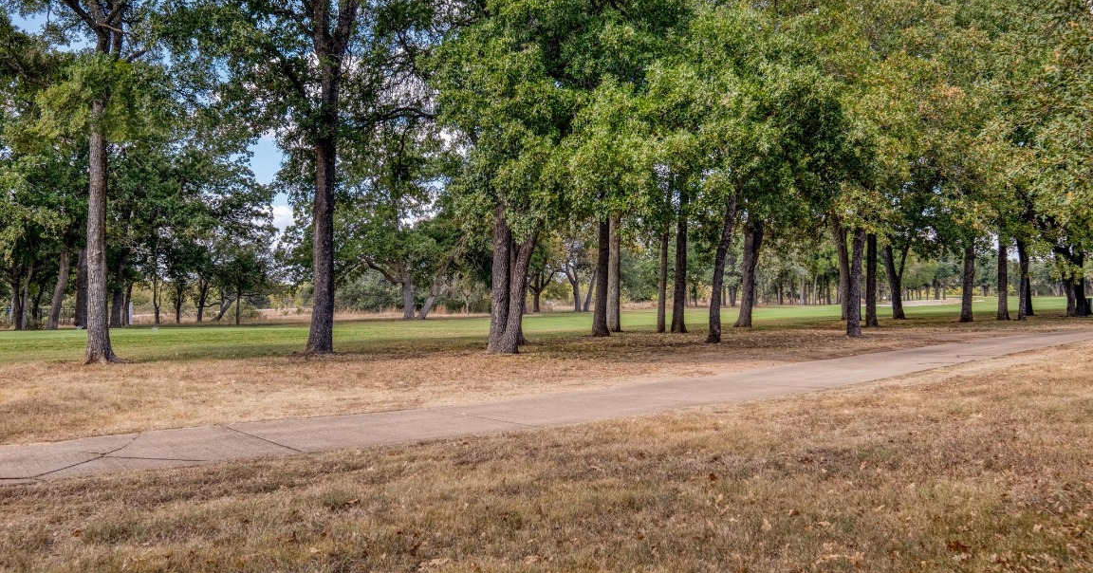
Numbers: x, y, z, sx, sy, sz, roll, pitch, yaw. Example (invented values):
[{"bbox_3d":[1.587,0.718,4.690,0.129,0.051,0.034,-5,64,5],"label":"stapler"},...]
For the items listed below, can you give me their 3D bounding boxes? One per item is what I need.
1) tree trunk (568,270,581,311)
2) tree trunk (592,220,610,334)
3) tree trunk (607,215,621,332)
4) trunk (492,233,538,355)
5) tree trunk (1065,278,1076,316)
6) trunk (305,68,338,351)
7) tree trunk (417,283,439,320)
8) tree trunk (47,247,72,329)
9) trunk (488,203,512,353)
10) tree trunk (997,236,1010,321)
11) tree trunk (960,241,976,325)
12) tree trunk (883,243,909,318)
[{"bbox_3d":[1.586,0.242,58.500,0.693,2.366,0.609,0,0,0],"label":"tree trunk"},{"bbox_3d":[1.681,-0.278,31.800,0.484,3.625,0.426,0,0,0],"label":"tree trunk"},{"bbox_3d":[2.434,-0.471,37.030,0.460,4.197,0.470,0,0,0],"label":"tree trunk"},{"bbox_3d":[-0.772,0.179,25.060,1.083,2.915,0.750,0,0,0],"label":"trunk"},{"bbox_3d":[25.901,0.492,51.000,0.518,1.875,0.455,0,0,0],"label":"tree trunk"},{"bbox_3d":[-5.239,-1.717,24.100,0.693,6.646,0.610,0,0,0],"label":"trunk"},{"bbox_3d":[-5.747,0.720,50.217,1.016,1.763,0.600,0,0,0],"label":"tree trunk"},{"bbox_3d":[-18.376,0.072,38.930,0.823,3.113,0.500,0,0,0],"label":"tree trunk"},{"bbox_3d":[-1.084,-0.187,24.314,0.581,3.538,0.520,0,0,0],"label":"trunk"},{"bbox_3d":[20.138,-0.356,45.500,0.539,3.764,0.474,0,0,0],"label":"tree trunk"},{"bbox_3d":[17.569,-0.178,43.000,0.582,3.399,0.512,0,0,0],"label":"tree trunk"},{"bbox_3d":[16.964,-0.249,50.217,1.200,3.702,0.600,0,0,0],"label":"tree trunk"}]

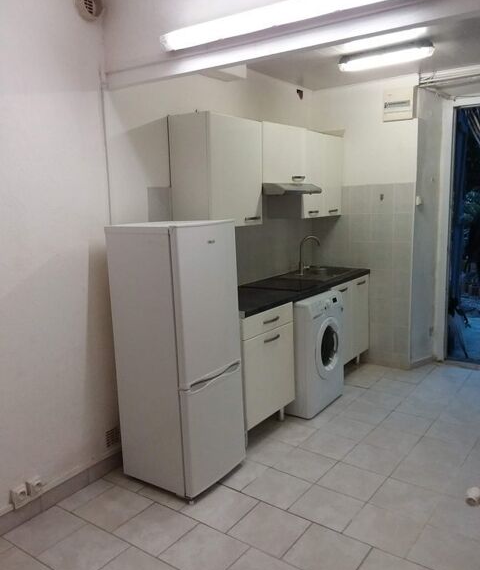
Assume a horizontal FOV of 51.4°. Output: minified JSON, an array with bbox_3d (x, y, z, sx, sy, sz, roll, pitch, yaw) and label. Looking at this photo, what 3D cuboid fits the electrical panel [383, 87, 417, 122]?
[{"bbox_3d":[1.369,-1.528,4.242,0.255,0.260,0.100,5,12,36],"label":"electrical panel"}]

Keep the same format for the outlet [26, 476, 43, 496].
[{"bbox_3d":[-1.061,1.044,2.594,0.045,0.082,0.081,5,12,36],"label":"outlet"}]

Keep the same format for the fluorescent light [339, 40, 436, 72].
[{"bbox_3d":[0.999,-1.575,3.443,0.625,0.096,0.100,5,12,36],"label":"fluorescent light"}]

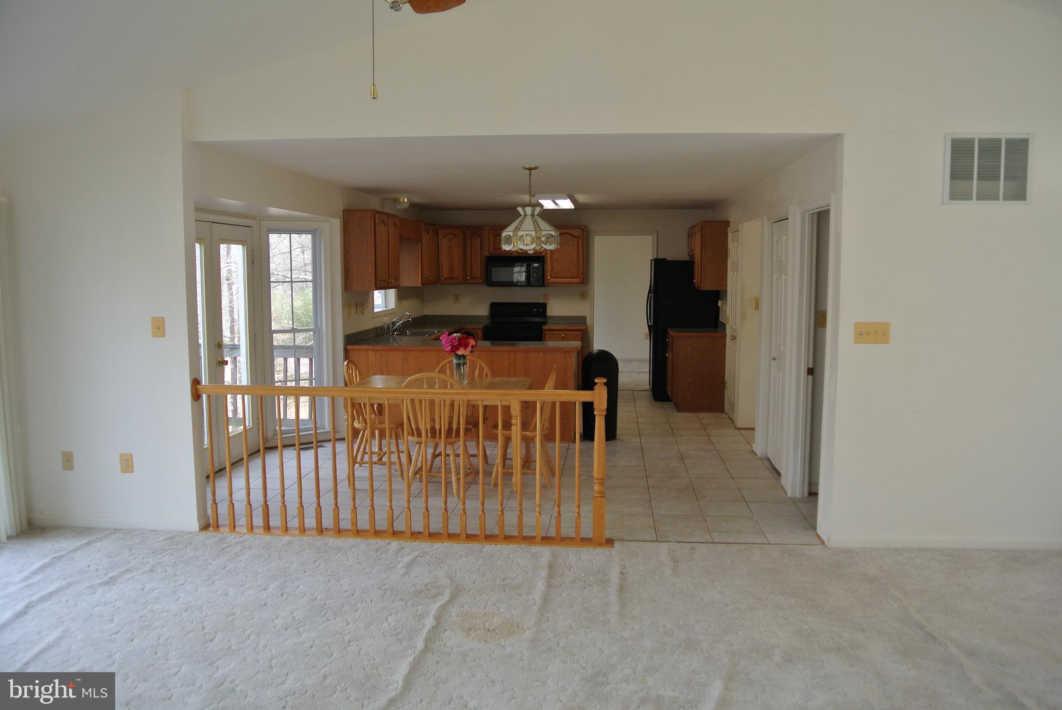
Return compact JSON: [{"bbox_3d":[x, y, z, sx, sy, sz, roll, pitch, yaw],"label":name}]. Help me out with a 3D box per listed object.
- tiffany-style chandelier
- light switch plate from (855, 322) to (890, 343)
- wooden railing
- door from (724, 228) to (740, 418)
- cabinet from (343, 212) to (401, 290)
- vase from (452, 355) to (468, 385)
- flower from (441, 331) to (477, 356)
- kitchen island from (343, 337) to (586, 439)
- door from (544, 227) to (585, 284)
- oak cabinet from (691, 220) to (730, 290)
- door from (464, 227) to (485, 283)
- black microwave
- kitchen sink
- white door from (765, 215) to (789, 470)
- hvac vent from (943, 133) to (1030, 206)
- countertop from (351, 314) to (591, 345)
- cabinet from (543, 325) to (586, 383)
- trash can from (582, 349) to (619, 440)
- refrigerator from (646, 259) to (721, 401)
[{"bbox_3d":[0.001,-1.137,6.148,0.460,0.655,0.460,1,6,6],"label":"tiffany-style chandelier"},{"bbox_3d":[1.916,-0.123,4.480,0.195,0.123,0.015,1,6,6],"label":"light switch plate"},{"bbox_3d":[-0.819,0.631,4.948,2.640,1.020,0.120,1,6,6],"label":"wooden railing"},{"bbox_3d":[2.170,-0.316,8.611,0.045,2.030,0.650,1,6,6],"label":"door"},{"bbox_3d":[-1.542,-1.007,7.789,0.325,0.760,0.820,1,6,6],"label":"cabinet"},{"bbox_3d":[-0.542,0.108,6.087,0.102,0.218,0.105,1,6,6],"label":"vase"},{"bbox_3d":[-0.553,-0.086,6.100,0.260,0.175,0.250,1,6,6],"label":"flower"},{"bbox_3d":[-0.654,0.346,7.938,2.270,0.915,0.610,1,6,6],"label":"kitchen island"},{"bbox_3d":[0.440,-1.291,10.367,0.495,0.735,0.022,1,6,6],"label":"door"},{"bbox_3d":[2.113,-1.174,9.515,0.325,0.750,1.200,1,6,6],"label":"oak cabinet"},{"bbox_3d":[-0.725,-1.292,10.330,0.260,0.730,0.025,1,6,6],"label":"door"},{"bbox_3d":[-0.181,-1.103,10.493,0.757,0.400,0.400,1,6,6],"label":"black microwave"},{"bbox_3d":[-1.247,-0.145,8.861,0.530,0.190,0.800,1,6,6],"label":"kitchen sink"},{"bbox_3d":[2.057,-0.076,6.561,0.040,2.030,0.900,1,6,6],"label":"white door"},{"bbox_3d":[2.560,-1.043,4.471,0.458,0.389,0.025,1,6,6],"label":"hvac vent"},{"bbox_3d":[-0.519,-0.281,9.184,2.260,0.140,3.240,1,6,6],"label":"countertop"},{"bbox_3d":[0.454,0.061,10.373,0.515,0.910,0.620,1,6,6],"label":"cabinet"},{"bbox_3d":[0.674,0.378,7.803,0.360,0.875,0.360,1,6,6],"label":"trash can"},{"bbox_3d":[1.892,-0.331,10.074,0.840,1.750,0.850,1,6,6],"label":"refrigerator"}]

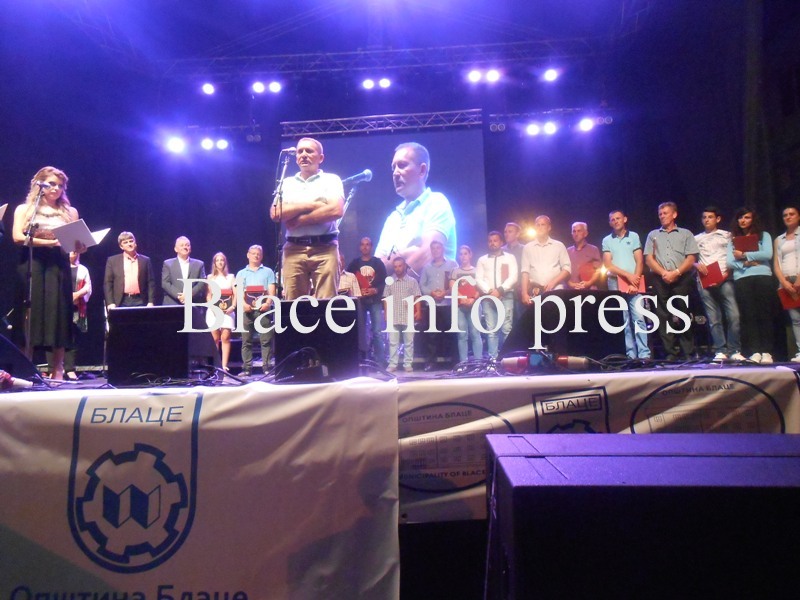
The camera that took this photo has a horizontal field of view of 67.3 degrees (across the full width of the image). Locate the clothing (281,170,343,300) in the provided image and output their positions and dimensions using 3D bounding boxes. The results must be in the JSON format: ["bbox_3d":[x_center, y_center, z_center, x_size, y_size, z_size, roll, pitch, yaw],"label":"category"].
[{"bbox_3d":[-0.636,-0.239,4.439,0.480,1.480,0.300,-2,-6,3],"label":"clothing"}]

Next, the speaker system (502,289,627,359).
[{"bbox_3d":[0.937,0.197,3.577,0.460,0.435,0.540,2,-7,-31],"label":"speaker system"}]

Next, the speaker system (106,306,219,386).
[{"bbox_3d":[-1.411,0.286,3.680,0.460,0.435,0.540,-2,-6,3],"label":"speaker system"}]

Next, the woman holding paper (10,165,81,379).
[{"bbox_3d":[-2.788,-0.231,4.807,0.520,1.720,0.440,3,-8,-41],"label":"woman holding paper"}]

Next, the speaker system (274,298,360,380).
[{"bbox_3d":[-0.437,0.242,3.573,0.460,0.435,0.540,-2,-6,4],"label":"speaker system"}]

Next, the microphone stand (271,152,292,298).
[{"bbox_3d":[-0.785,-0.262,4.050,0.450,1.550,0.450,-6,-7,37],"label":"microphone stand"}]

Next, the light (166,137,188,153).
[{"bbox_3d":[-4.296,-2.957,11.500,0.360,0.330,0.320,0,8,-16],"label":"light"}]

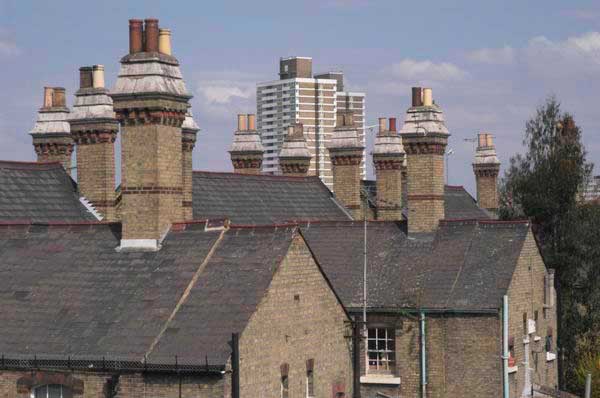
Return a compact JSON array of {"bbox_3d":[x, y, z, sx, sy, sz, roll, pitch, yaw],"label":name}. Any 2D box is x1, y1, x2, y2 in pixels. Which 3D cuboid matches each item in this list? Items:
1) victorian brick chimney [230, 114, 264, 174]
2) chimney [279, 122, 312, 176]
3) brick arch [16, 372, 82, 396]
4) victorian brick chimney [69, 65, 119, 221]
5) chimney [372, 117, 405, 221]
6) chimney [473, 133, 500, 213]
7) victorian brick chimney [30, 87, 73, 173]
[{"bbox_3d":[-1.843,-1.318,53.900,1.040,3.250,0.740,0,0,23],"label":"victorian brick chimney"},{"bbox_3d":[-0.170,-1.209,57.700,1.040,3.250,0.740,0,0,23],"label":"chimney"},{"bbox_3d":[-4.208,3.140,26.432,1.330,0.360,0.200,0,0,23],"label":"brick arch"},{"bbox_3d":[-4.816,-1.310,36.200,1.040,3.650,0.740,0,0,23],"label":"victorian brick chimney"},{"bbox_3d":[3.237,-1.117,56.000,1.040,3.700,0.740,0,0,23],"label":"chimney"},{"bbox_3d":[8.135,-1.100,67.400,1.040,3.550,0.740,0,0,23],"label":"chimney"},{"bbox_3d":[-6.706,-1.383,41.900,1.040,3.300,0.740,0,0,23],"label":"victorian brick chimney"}]

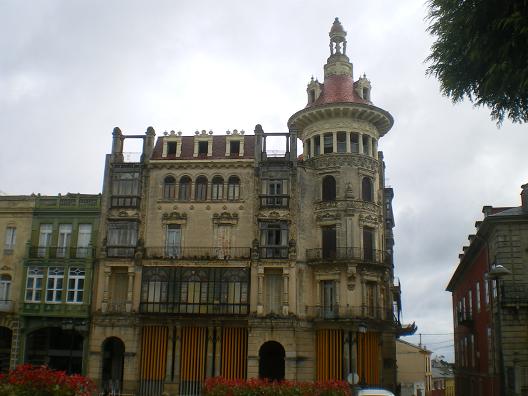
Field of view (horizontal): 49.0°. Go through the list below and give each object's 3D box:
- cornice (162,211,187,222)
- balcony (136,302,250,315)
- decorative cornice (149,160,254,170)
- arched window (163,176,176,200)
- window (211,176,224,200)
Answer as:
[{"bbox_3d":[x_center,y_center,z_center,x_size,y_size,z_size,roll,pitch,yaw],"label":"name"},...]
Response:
[{"bbox_3d":[-6.939,1.534,45.516,2.007,0.960,0.400,0,-14,7],"label":"cornice"},{"bbox_3d":[-5.172,8.283,43.309,8.387,0.873,0.900,0,-14,7],"label":"balcony"},{"bbox_3d":[-4.672,-2.377,43.990,8.152,0.797,0.550,0,-16,5],"label":"decorative cornice"},{"bbox_3d":[-7.120,-0.680,44.125,1.006,1.981,0.300,0,-16,5],"label":"arched window"},{"bbox_3d":[-3.631,-0.752,45.930,1.085,2.046,0.350,0,-14,7],"label":"window"}]

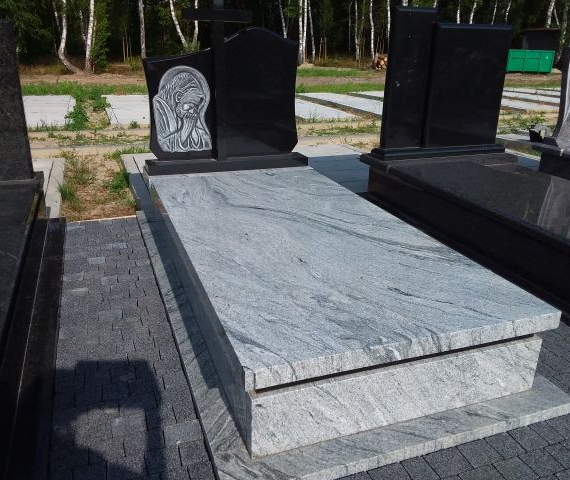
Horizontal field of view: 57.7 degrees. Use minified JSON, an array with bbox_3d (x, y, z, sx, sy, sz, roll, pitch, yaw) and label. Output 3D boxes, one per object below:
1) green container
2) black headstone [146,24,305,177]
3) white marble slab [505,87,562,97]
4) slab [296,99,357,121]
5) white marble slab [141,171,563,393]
[{"bbox_3d":[18.685,-13.699,39.735,3.100,1.600,1.800,6,20,13],"label":"green container"},{"bbox_3d":[-0.382,-0.934,3.480,1.122,0.902,0.242,-6,20,-19],"label":"black headstone"},{"bbox_3d":[8.068,-4.657,16.533,1.540,0.110,2.970,-6,22,-19],"label":"white marble slab"},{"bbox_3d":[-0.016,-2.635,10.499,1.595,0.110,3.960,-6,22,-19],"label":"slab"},{"bbox_3d":[0.046,-0.051,2.553,1.100,0.066,2.207,-6,22,-19],"label":"white marble slab"}]

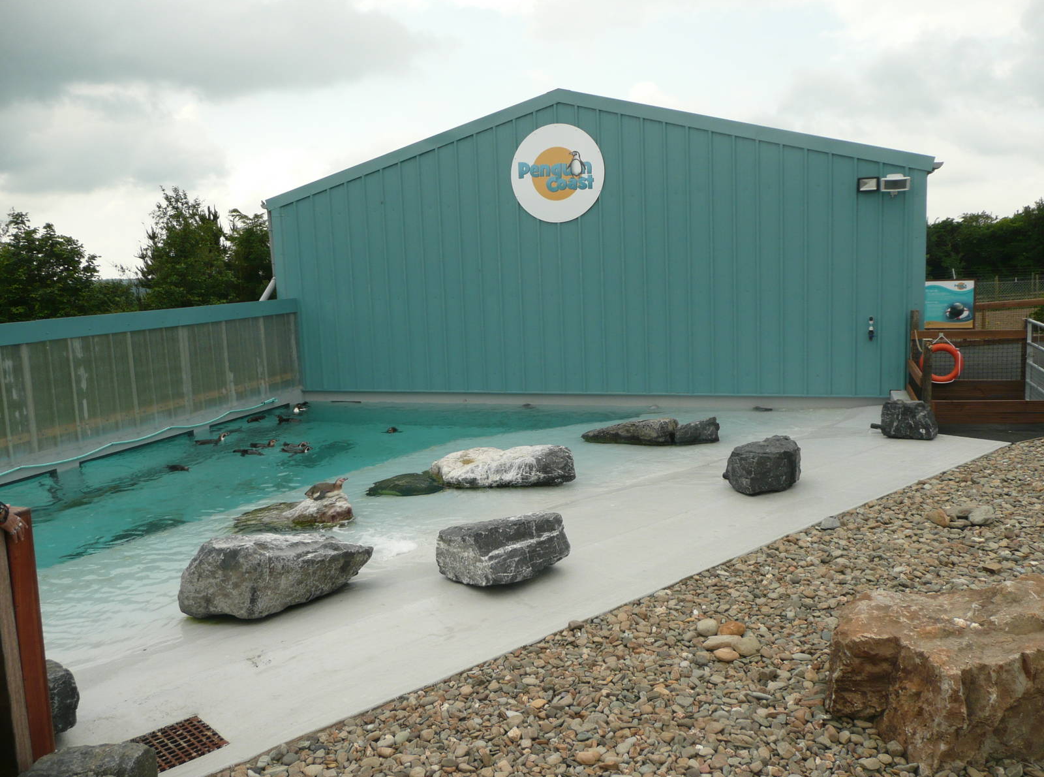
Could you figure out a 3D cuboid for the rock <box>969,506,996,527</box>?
[{"bbox_3d":[3.408,0.945,6.479,0.187,0.134,0.150,-6,8,-25],"label":"rock"}]

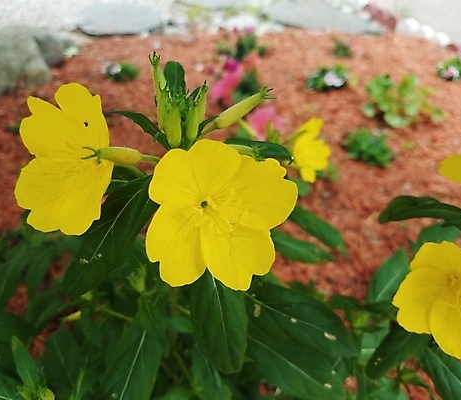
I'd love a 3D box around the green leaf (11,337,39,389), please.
[{"bbox_3d":[-0.128,0.102,0.250,0.013,0.036,0.007,-24,15,-1],"label":"green leaf"}]

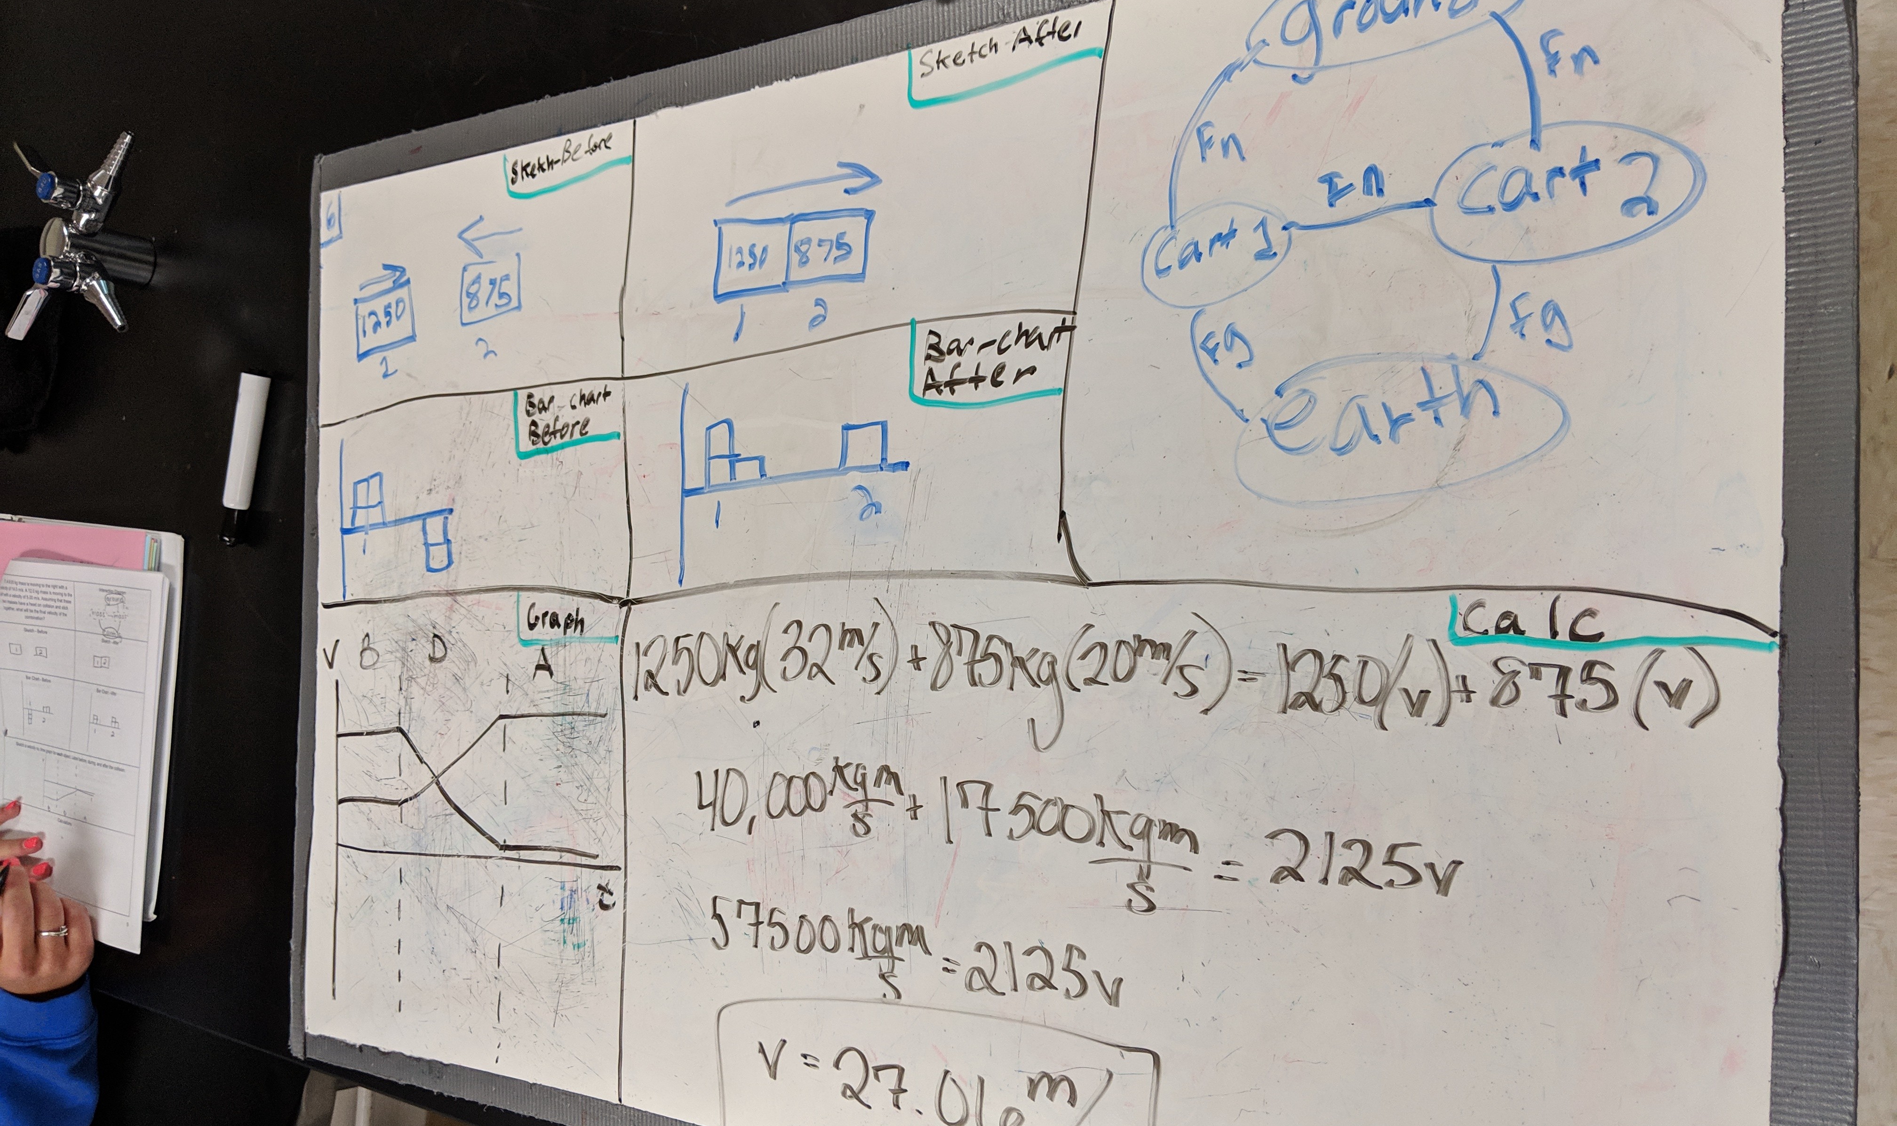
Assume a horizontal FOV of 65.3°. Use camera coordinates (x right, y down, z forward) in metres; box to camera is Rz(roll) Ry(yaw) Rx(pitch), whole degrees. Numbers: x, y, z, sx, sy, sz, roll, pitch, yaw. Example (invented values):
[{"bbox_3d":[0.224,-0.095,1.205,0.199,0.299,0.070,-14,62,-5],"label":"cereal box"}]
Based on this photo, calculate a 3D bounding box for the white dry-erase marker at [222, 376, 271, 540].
[{"bbox_3d":[-0.497,-0.074,1.045,0.018,0.018,0.122,13,95,32],"label":"white dry-erase marker"}]

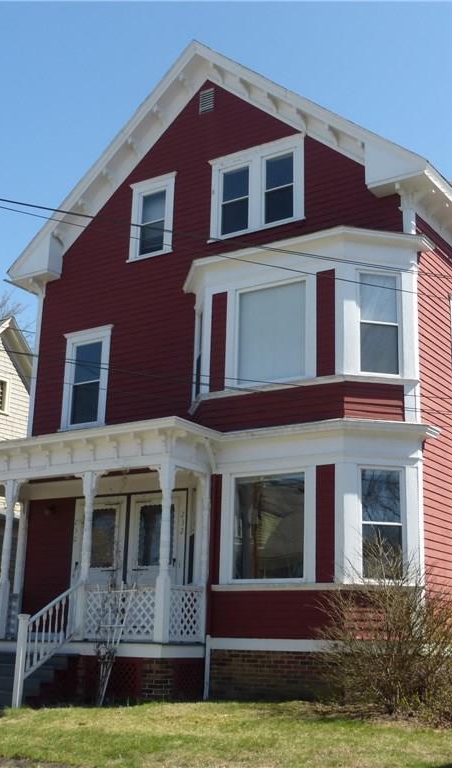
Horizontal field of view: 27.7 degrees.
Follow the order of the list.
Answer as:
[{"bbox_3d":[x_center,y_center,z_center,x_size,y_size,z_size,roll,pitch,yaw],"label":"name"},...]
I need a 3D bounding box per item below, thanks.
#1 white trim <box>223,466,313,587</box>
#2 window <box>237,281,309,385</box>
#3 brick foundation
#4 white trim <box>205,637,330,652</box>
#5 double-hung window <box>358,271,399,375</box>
[{"bbox_3d":[0.604,2.134,13.719,1.632,1.691,0.117,-9,-19,33],"label":"white trim"},{"bbox_3d":[0.736,-0.810,14.533,1.264,1.591,0.117,-9,-19,33],"label":"window"},{"bbox_3d":[0.678,4.185,13.177,2.059,0.661,0.234,-9,-19,33],"label":"brick foundation"},{"bbox_3d":[0.604,3.759,13.197,2.024,0.164,0.070,-9,-19,33],"label":"white trim"},{"bbox_3d":[2.335,-0.926,13.932,0.658,1.645,0.117,5,-16,-10],"label":"double-hung window"}]

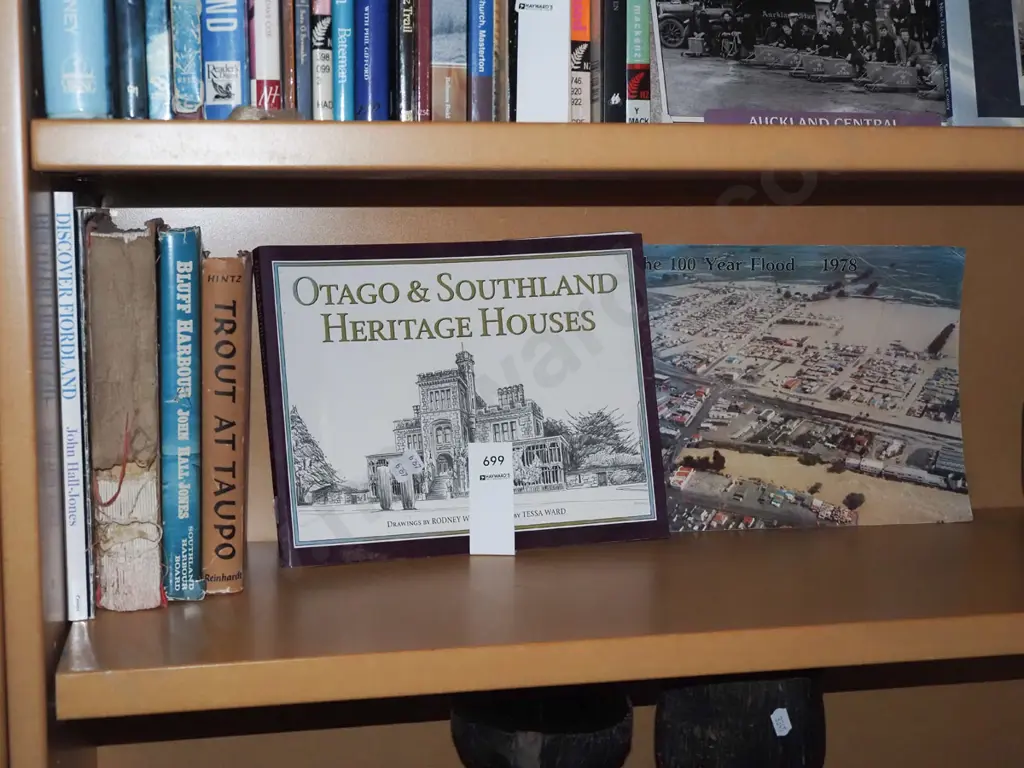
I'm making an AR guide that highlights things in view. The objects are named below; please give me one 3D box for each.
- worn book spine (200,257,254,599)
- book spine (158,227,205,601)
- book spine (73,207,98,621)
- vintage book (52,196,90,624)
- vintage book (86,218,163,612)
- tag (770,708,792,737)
[{"bbox_3d":[-0.205,0.020,1.019,0.029,0.228,0.146,0,7,-11],"label":"worn book spine"},{"bbox_3d":[-0.231,0.012,1.010,0.025,0.245,0.163,0,7,-11],"label":"book spine"},{"bbox_3d":[-0.283,0.009,0.981,0.006,0.259,0.190,-1,7,-11],"label":"book spine"},{"bbox_3d":[-0.292,0.005,0.978,0.012,0.269,0.195,-1,7,-11],"label":"vintage book"},{"bbox_3d":[-0.262,0.013,0.992,0.042,0.250,0.172,-1,7,-11],"label":"vintage book"},{"bbox_3d":[0.189,0.238,0.997,0.013,0.021,0.001,-23,12,-17],"label":"tag"}]

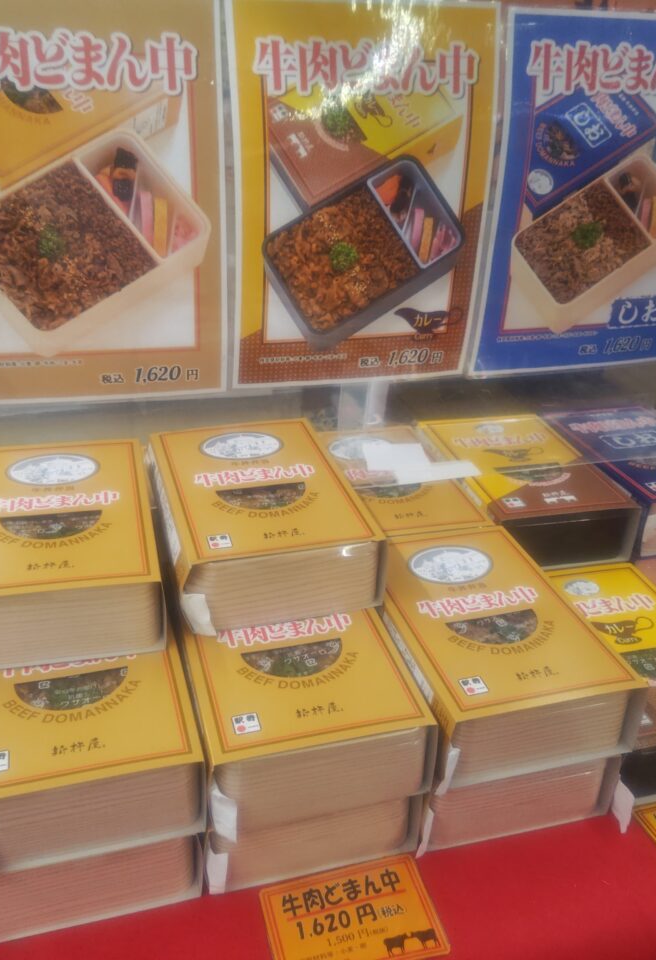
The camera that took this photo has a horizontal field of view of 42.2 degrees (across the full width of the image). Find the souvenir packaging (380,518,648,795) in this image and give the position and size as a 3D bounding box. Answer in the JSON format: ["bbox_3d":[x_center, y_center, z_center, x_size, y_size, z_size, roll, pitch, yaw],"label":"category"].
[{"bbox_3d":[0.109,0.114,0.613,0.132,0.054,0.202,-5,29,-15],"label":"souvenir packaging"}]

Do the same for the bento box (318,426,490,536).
[{"bbox_3d":[0.046,0.021,0.774,0.132,0.054,0.202,-5,29,-14],"label":"bento box"}]

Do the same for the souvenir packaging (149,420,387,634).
[{"bbox_3d":[-0.054,0.024,0.645,0.132,0.054,0.202,-6,29,-17],"label":"souvenir packaging"}]

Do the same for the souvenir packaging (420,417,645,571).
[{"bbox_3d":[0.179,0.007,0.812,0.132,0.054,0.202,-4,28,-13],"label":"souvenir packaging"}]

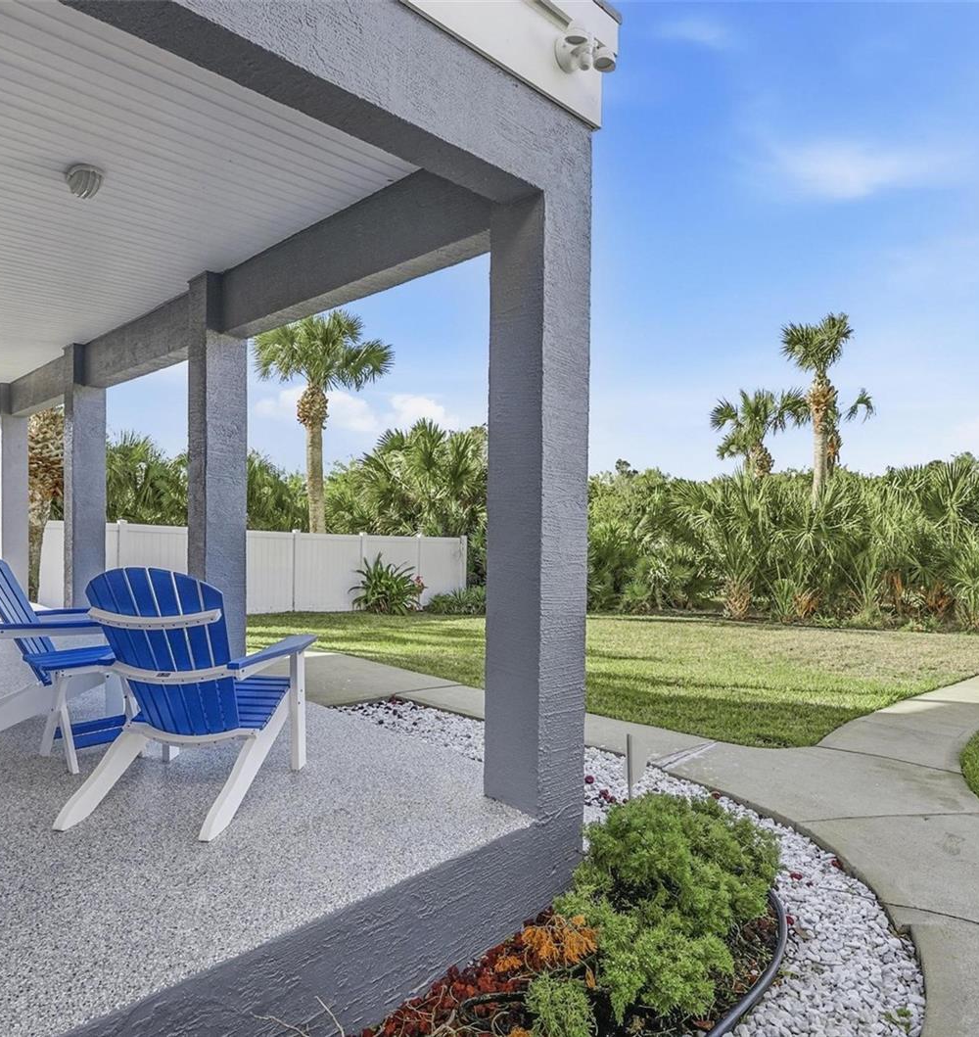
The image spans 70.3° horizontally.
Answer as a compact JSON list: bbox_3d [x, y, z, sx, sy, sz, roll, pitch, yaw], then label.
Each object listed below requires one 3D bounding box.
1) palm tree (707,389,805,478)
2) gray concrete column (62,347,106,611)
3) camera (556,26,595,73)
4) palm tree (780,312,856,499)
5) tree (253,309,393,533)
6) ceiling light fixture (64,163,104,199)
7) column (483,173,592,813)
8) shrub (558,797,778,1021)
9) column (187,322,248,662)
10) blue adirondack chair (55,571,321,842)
[{"bbox_3d":[9.370,-0.863,23.990,3.200,7.144,3.000,1,1,21],"label":"palm tree"},{"bbox_3d":[-4.224,-0.370,7.253,0.314,2.759,0.314,2,1,45],"label":"gray concrete column"},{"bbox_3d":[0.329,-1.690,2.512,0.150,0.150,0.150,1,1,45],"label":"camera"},{"bbox_3d":[10.893,-2.015,22.975,2.400,9.400,2.400,1,1,25],"label":"palm tree"},{"bbox_3d":[-4.228,-1.489,17.482,3.400,7.651,3.300,0,1,-14],"label":"tree"},{"bbox_3d":[-1.941,-1.607,3.332,0.168,0.115,0.168,2,1,45],"label":"ceiling light fixture"},{"bbox_3d":[0.192,-0.052,2.775,0.284,2.355,0.284,1,1,45],"label":"column"},{"bbox_3d":[0.636,1.248,2.442,0.820,0.470,0.820,1,1,11],"label":"shrub"},{"bbox_3d":[-1.939,-0.145,4.979,0.314,2.441,0.314,2,1,45],"label":"column"},{"bbox_3d":[-1.212,0.647,2.845,0.776,0.948,0.794,1,1,8],"label":"blue adirondack chair"}]

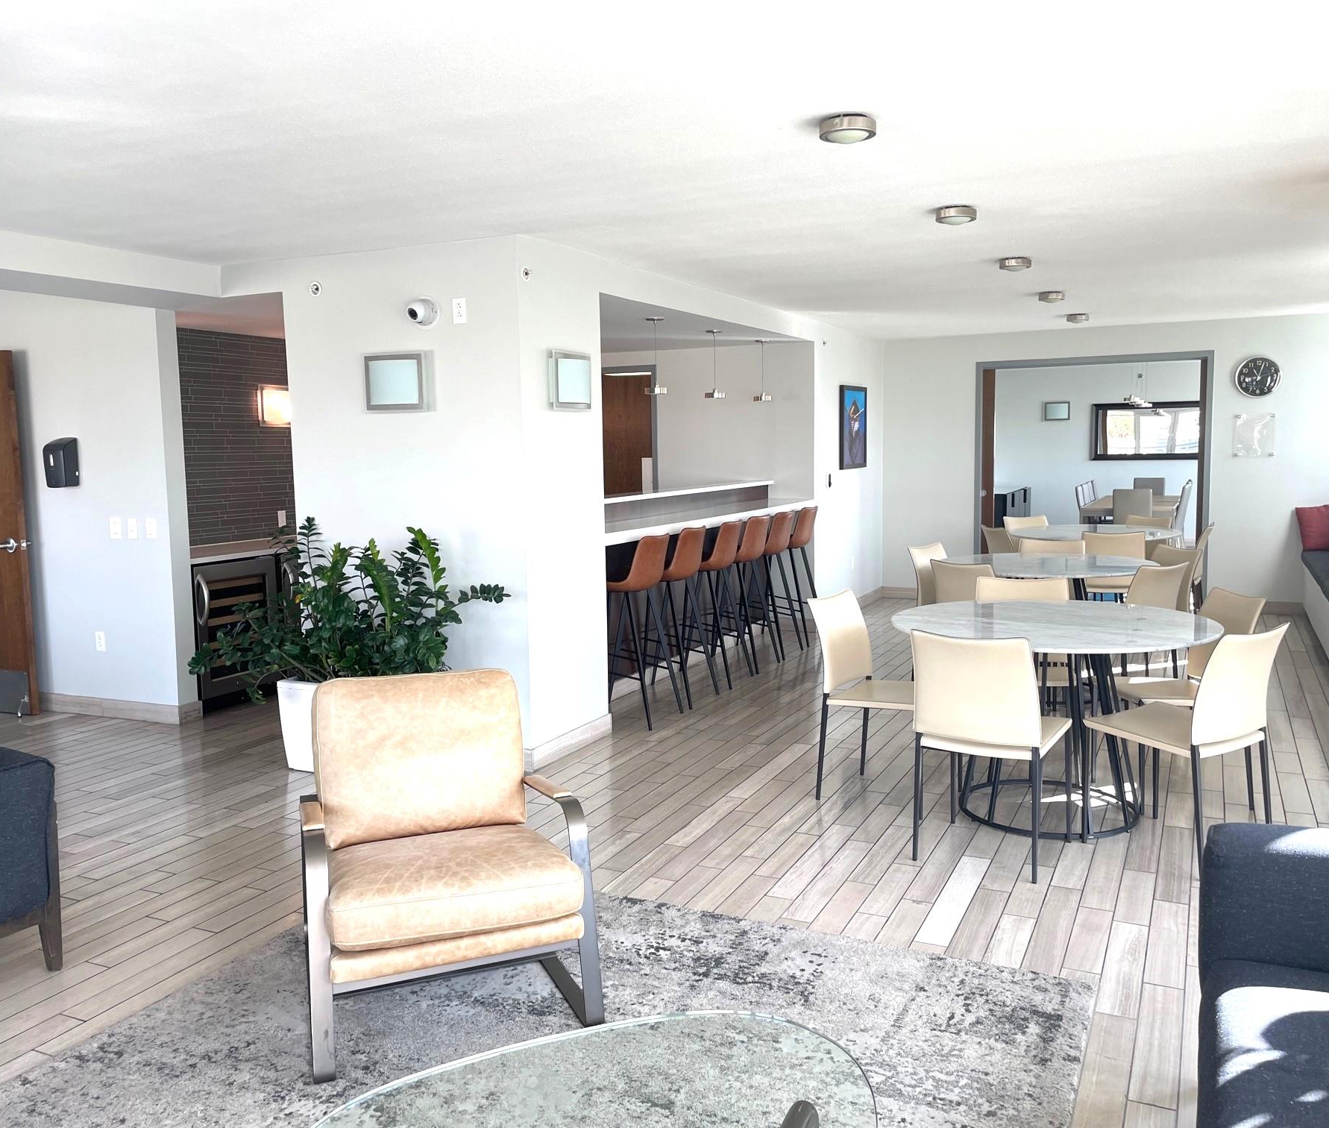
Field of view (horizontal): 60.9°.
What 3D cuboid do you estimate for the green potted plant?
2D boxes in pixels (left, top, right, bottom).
[{"bbox_3d":[-1.482,0.392,5.190,1.650,1.180,0.720,2,7,26],"label":"green potted plant"}]

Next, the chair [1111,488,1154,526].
[{"bbox_3d":[4.740,-0.292,11.458,0.390,0.945,0.520,2,7,26],"label":"chair"}]

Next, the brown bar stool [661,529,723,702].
[{"bbox_3d":[0.012,0.286,6.502,0.520,1.000,0.450,2,7,26],"label":"brown bar stool"}]

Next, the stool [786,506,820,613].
[{"bbox_3d":[0.895,0.072,8.324,0.520,1.000,0.450,2,7,26],"label":"stool"}]

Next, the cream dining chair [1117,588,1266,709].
[{"bbox_3d":[2.107,0.538,4.630,0.540,0.835,0.445,-1,6,-2],"label":"cream dining chair"}]

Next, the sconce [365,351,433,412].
[{"bbox_3d":[-1.208,-0.831,5.174,0.340,0.265,0.095,2,7,26],"label":"sconce"}]

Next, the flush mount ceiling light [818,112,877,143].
[{"bbox_3d":[0.516,-1.219,3.168,0.160,0.068,0.160,-1,6,0],"label":"flush mount ceiling light"}]

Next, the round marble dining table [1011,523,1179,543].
[{"bbox_3d":[3.270,0.135,8.622,1.240,0.765,1.240,2,7,26],"label":"round marble dining table"}]

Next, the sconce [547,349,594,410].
[{"bbox_3d":[-0.460,-0.855,5.301,0.085,0.275,0.350,2,7,26],"label":"sconce"}]

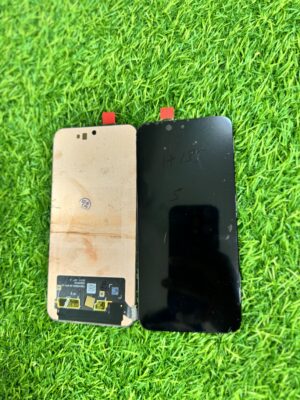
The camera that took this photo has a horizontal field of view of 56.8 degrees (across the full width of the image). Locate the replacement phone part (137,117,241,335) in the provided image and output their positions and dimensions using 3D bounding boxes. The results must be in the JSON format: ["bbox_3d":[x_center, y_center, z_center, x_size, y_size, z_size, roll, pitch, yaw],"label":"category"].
[{"bbox_3d":[0.027,0.017,0.209,0.073,0.003,0.159,-2,85,11],"label":"replacement phone part"}]

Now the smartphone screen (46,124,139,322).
[{"bbox_3d":[-0.046,0.018,0.223,0.072,0.003,0.157,0,85,11],"label":"smartphone screen"}]

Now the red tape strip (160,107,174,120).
[{"bbox_3d":[0.014,-0.068,0.219,0.011,0.001,0.011,-2,85,11],"label":"red tape strip"}]

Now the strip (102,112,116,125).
[{"bbox_3d":[-0.034,-0.067,0.228,0.011,0.001,0.011,0,85,11],"label":"strip"}]

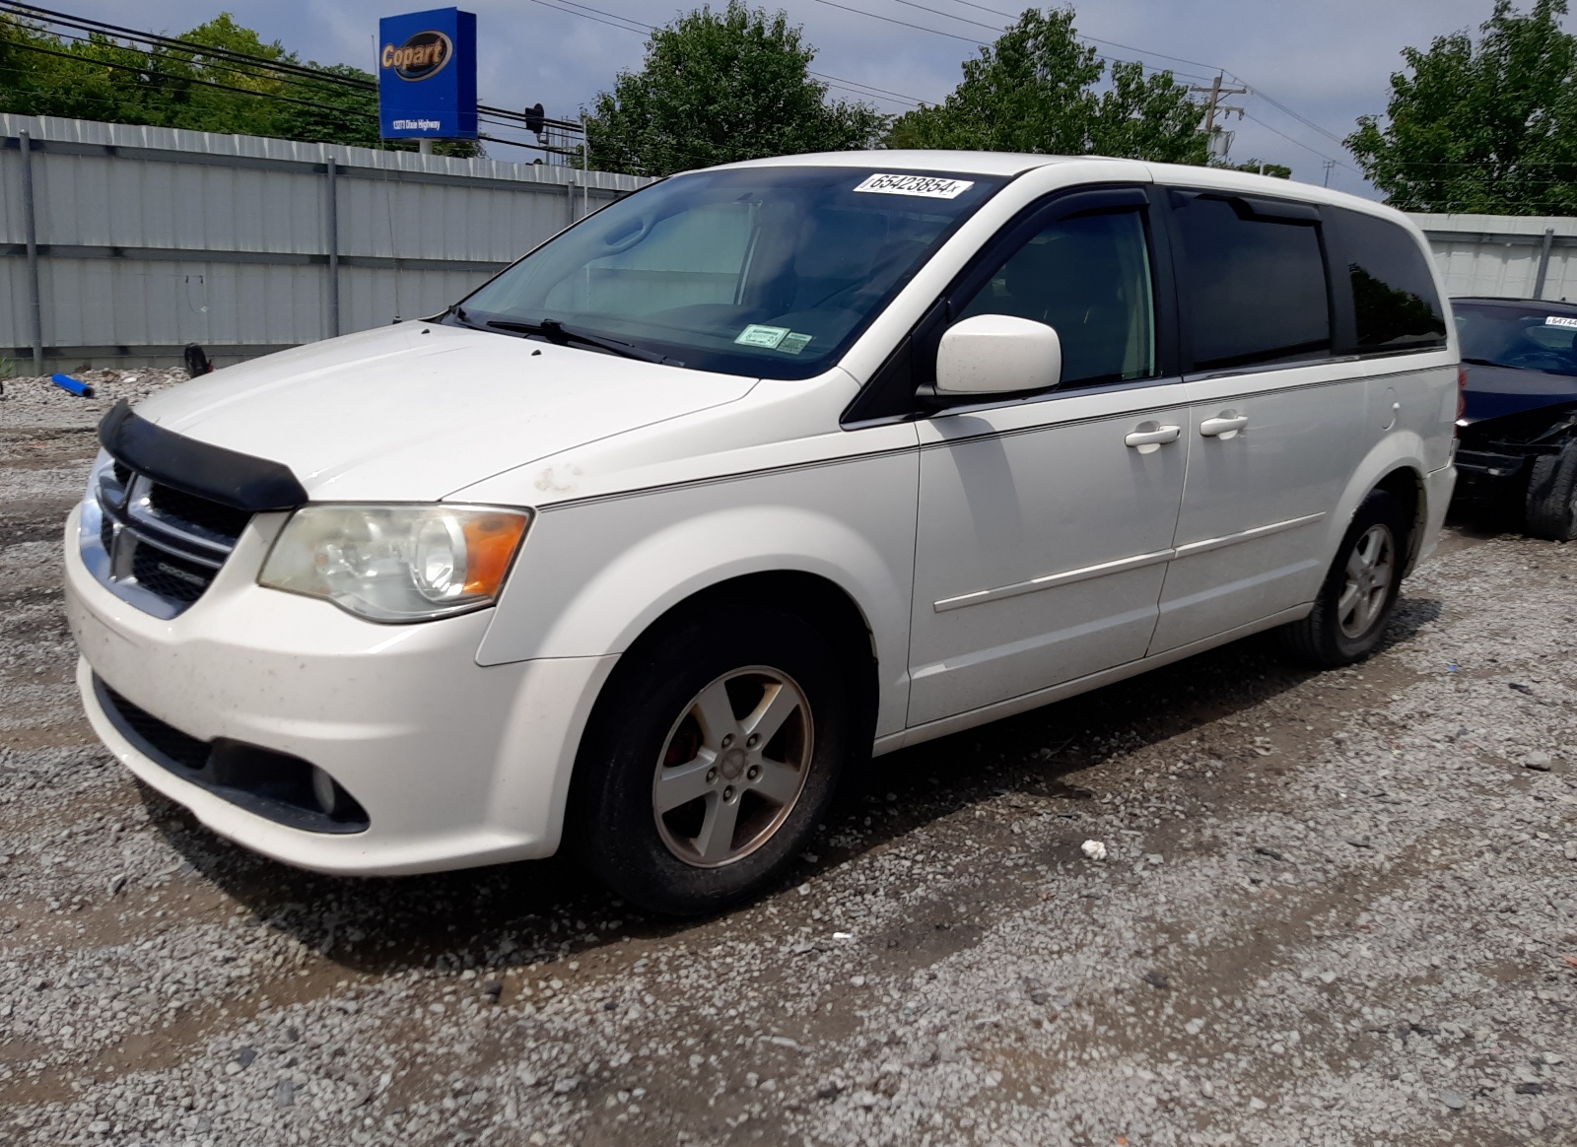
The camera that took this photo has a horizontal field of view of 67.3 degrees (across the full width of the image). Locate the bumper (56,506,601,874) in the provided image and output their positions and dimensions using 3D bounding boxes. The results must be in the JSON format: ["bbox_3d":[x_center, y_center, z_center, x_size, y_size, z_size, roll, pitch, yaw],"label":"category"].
[{"bbox_3d":[-1.196,0.103,2.731,0.680,0.640,1.920,-9,20,-40],"label":"bumper"}]

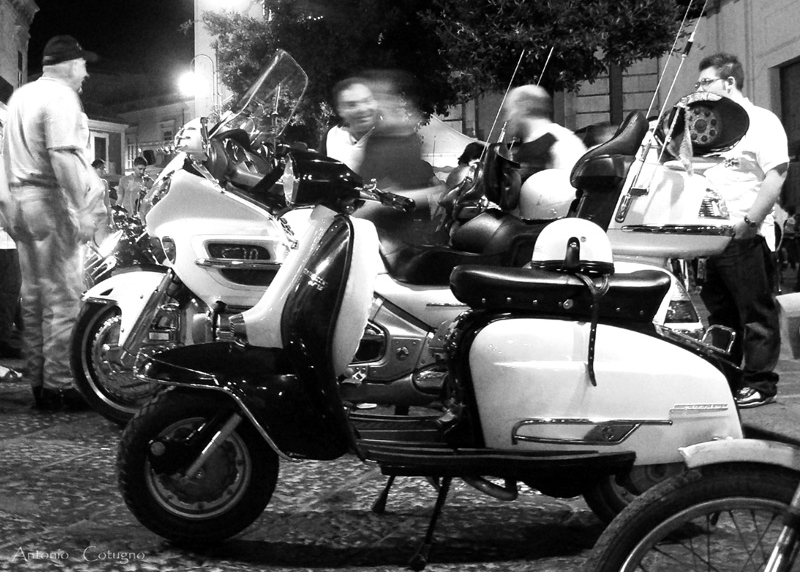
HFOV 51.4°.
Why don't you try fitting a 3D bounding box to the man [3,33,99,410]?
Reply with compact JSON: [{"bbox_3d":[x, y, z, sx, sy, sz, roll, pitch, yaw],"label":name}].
[{"bbox_3d":[-1.640,-0.310,3.930,0.360,1.760,0.500,-3,5,-40],"label":"man"}]

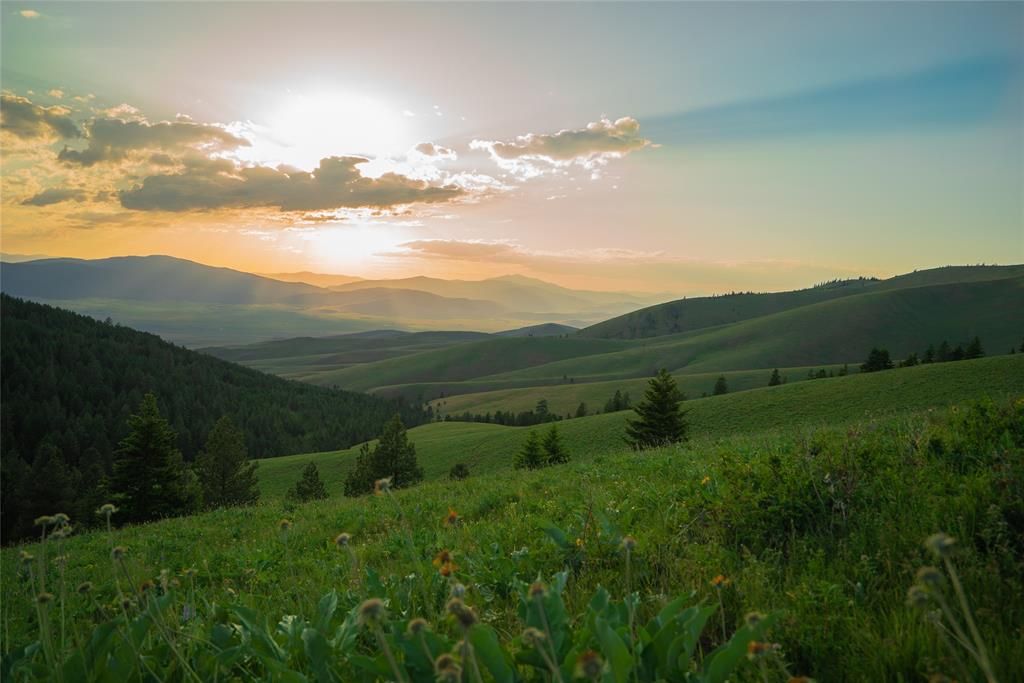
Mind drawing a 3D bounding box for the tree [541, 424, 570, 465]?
[{"bbox_3d":[3.547,8.481,58.000,2.447,3.425,2.447,0,3,0],"label":"tree"}]

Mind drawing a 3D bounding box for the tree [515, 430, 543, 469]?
[{"bbox_3d":[1.427,8.848,58.000,2.447,3.180,2.447,0,3,0],"label":"tree"}]

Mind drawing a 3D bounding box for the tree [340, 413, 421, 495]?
[{"bbox_3d":[-9.469,8.372,52.000,5.849,6.069,4.679,0,3,0],"label":"tree"}]

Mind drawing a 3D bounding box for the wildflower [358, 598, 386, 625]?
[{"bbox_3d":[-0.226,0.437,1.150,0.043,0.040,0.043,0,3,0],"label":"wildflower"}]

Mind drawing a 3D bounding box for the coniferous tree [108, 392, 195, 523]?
[{"bbox_3d":[-21.615,7.165,43.000,5.079,8.162,5.079,0,3,0],"label":"coniferous tree"}]

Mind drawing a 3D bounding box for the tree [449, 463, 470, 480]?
[{"bbox_3d":[-3.839,9.505,52.000,1.609,1.316,1.609,0,3,0],"label":"tree"}]

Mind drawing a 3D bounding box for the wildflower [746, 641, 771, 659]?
[{"bbox_3d":[0.468,0.585,1.350,0.043,0.033,0.043,0,3,0],"label":"wildflower"}]

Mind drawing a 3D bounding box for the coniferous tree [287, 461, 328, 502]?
[{"bbox_3d":[-14.377,9.913,50.000,2.953,3.093,2.953,0,3,0],"label":"coniferous tree"}]

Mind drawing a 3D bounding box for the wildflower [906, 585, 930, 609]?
[{"bbox_3d":[0.686,0.430,1.200,0.038,0.038,0.038,0,3,0],"label":"wildflower"}]

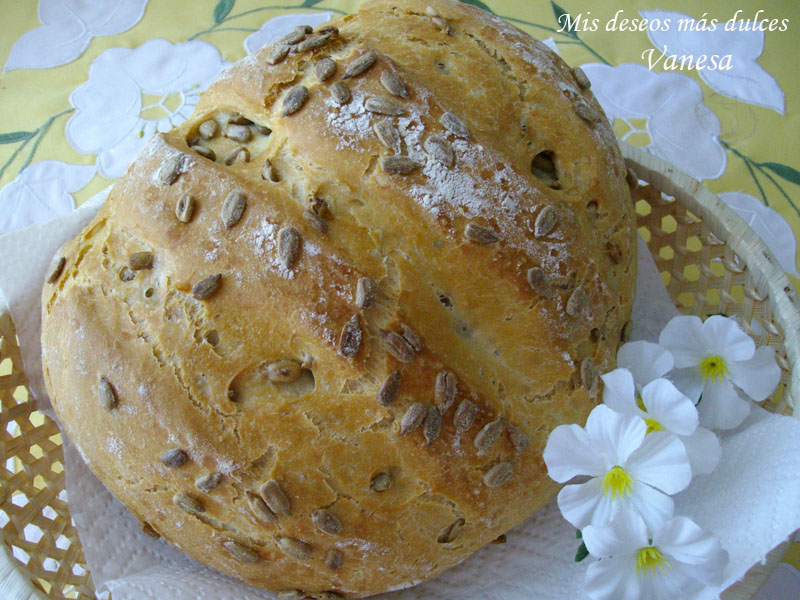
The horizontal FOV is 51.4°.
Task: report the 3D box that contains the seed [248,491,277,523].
[{"bbox_3d":[-0.038,0.057,0.230,0.005,0.003,0.011,-35,99,14],"label":"seed"}]

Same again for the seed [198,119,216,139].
[{"bbox_3d":[-0.066,-0.058,0.284,0.005,0.005,0.007,-15,63,5],"label":"seed"}]

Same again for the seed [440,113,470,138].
[{"bbox_3d":[0.016,-0.050,0.239,0.010,0.003,0.005,42,70,4],"label":"seed"}]

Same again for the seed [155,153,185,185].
[{"bbox_3d":[-0.075,-0.043,0.274,0.006,0.003,0.012,27,79,11],"label":"seed"}]

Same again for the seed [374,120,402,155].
[{"bbox_3d":[-0.003,-0.053,0.267,0.005,0.004,0.013,-22,71,-10],"label":"seed"}]

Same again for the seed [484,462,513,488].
[{"bbox_3d":[0.029,0.051,0.242,0.010,0.005,0.003,-25,27,-17],"label":"seed"}]

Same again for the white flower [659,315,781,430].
[{"bbox_3d":[0.111,0.025,0.288,0.040,0.014,0.038,0,72,11],"label":"white flower"}]

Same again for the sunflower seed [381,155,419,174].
[{"bbox_3d":[0.000,-0.040,0.244,0.011,0.003,0.005,9,67,-2],"label":"sunflower seed"}]

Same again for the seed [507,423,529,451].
[{"bbox_3d":[0.034,0.040,0.241,0.003,0.011,0.005,-21,32,33],"label":"seed"}]

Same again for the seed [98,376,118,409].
[{"bbox_3d":[-0.084,0.027,0.237,0.005,0.003,0.010,-24,80,29],"label":"seed"}]

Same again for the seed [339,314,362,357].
[{"bbox_3d":[-0.014,0.010,0.239,0.006,0.004,0.012,9,78,-1],"label":"seed"}]

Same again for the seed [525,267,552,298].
[{"bbox_3d":[0.040,-0.005,0.236,0.005,0.003,0.010,-34,101,-23],"label":"seed"}]

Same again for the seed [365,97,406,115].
[{"bbox_3d":[-0.004,-0.055,0.238,0.011,0.003,0.005,11,69,0],"label":"seed"}]

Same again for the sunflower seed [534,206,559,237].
[{"bbox_3d":[0.042,-0.022,0.238,0.005,0.004,0.011,36,68,-7],"label":"sunflower seed"}]

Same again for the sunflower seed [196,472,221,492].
[{"bbox_3d":[-0.054,0.052,0.237,0.009,0.004,0.004,-24,87,6],"label":"sunflower seed"}]

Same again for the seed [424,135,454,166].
[{"bbox_3d":[0.012,-0.045,0.248,0.006,0.003,0.012,-38,77,-22],"label":"seed"}]

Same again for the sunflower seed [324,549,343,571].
[{"bbox_3d":[-0.018,0.073,0.235,0.005,0.009,0.003,6,28,-11],"label":"sunflower seed"}]

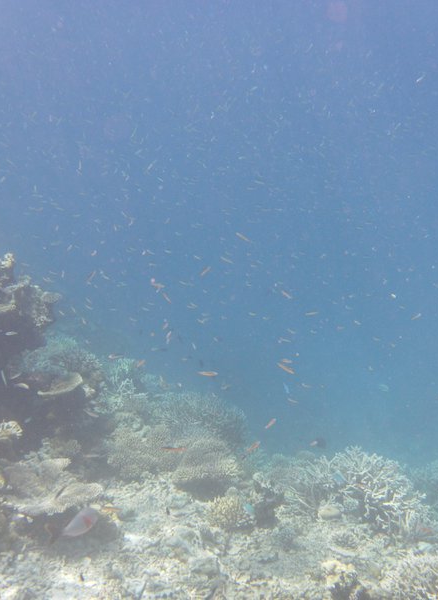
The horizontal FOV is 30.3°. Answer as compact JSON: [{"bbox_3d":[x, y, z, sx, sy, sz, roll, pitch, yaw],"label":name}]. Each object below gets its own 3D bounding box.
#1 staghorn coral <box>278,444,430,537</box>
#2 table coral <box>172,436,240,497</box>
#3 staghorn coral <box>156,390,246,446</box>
[{"bbox_3d":[0.709,0.994,4.200,0.768,0.351,0.576,0,9,0],"label":"staghorn coral"},{"bbox_3d":[-0.070,0.865,4.200,0.353,0.255,0.318,0,9,0],"label":"table coral"},{"bbox_3d":[-0.117,0.747,5.100,0.593,0.314,0.474,0,9,0],"label":"staghorn coral"}]

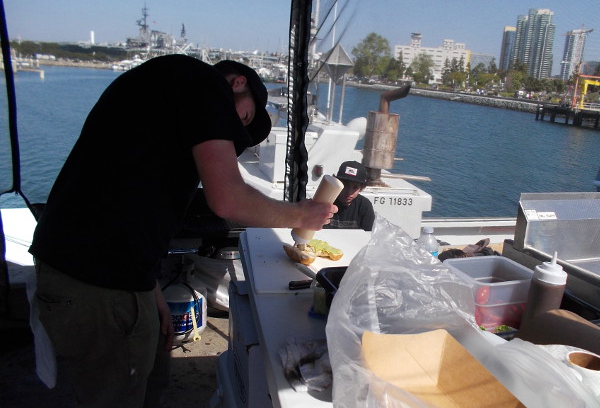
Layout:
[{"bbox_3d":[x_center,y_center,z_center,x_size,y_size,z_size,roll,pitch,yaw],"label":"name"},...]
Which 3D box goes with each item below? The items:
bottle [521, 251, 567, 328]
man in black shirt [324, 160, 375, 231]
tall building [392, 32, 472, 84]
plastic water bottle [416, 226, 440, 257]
[{"bbox_3d":[0.503,0.215,1.039,0.072,0.240,0.072,6,14,0],"label":"bottle"},{"bbox_3d":[0.269,0.231,3.386,0.520,1.060,0.600,10,16,25],"label":"man in black shirt"},{"bbox_3d":[109.653,-119.998,416.019,62.000,41.000,34.000,6,15,13],"label":"tall building"},{"bbox_3d":[0.356,0.159,1.415,0.065,0.200,0.065,1,14,0],"label":"plastic water bottle"}]

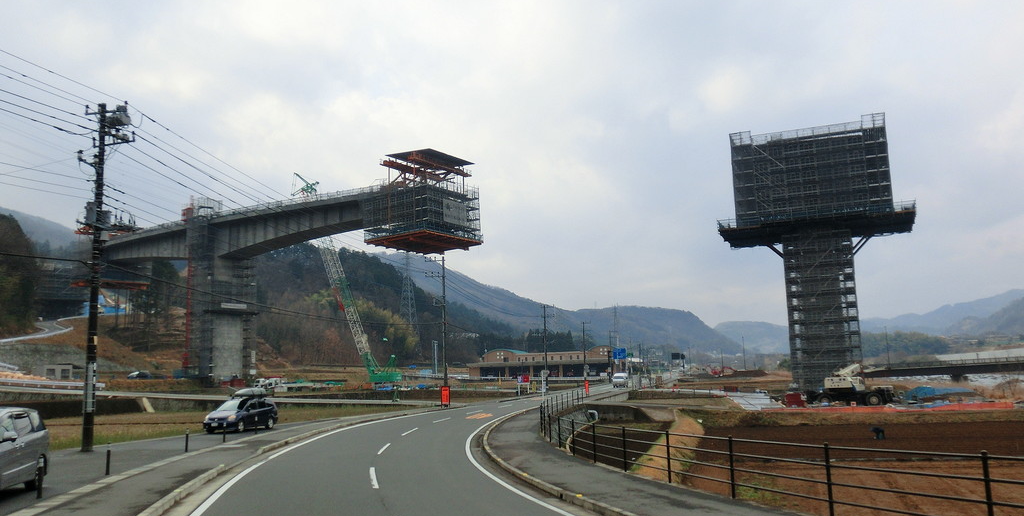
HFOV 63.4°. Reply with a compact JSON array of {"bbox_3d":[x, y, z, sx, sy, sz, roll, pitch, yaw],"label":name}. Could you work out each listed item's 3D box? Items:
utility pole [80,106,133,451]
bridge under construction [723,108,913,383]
[{"bbox_3d":[-16.007,0.573,32.215,1.900,13.590,0.900,-4,-8,14],"label":"utility pole"},{"bbox_3d":[39.420,0.460,106.031,22.779,33.292,11.500,-5,-9,25],"label":"bridge under construction"}]

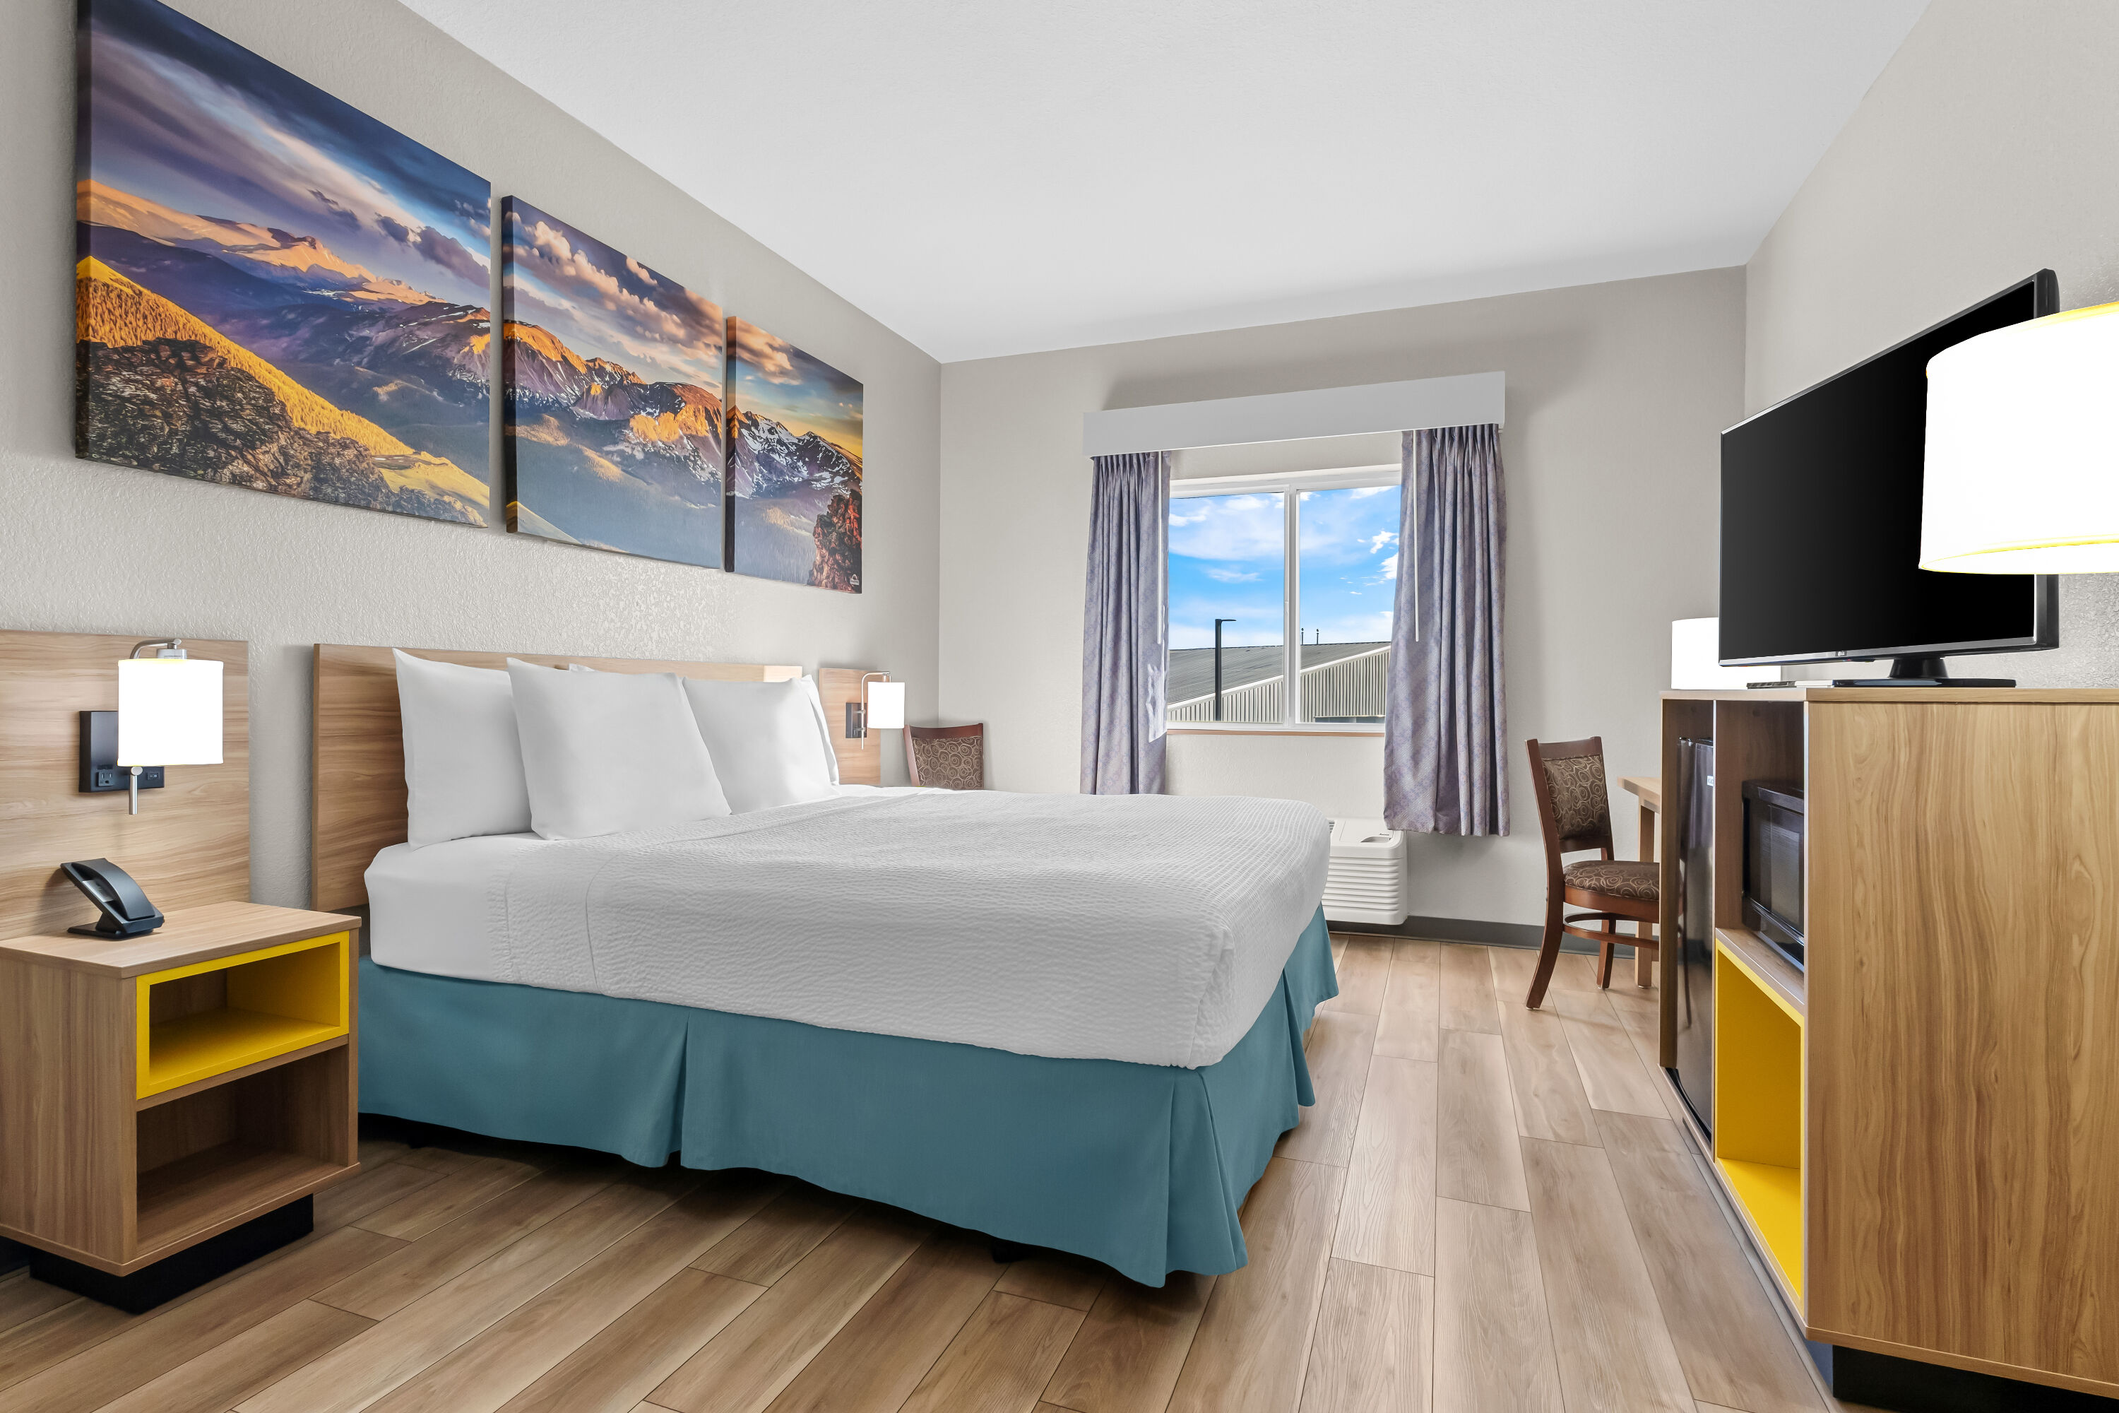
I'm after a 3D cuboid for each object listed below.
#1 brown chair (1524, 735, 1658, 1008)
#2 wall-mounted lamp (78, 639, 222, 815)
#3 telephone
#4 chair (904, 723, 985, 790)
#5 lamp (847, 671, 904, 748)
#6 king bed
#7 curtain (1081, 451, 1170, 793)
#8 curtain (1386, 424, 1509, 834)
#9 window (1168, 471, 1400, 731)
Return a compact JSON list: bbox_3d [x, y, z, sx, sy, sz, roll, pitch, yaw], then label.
[{"bbox_3d":[2.028,0.594,3.256,0.480,0.960,0.570,0,1,-34],"label":"brown chair"},{"bbox_3d":[-1.857,0.042,1.929,0.250,0.360,0.165,1,1,22],"label":"wall-mounted lamp"},{"bbox_3d":[-1.850,0.373,1.842,0.170,0.135,0.092,1,1,22],"label":"telephone"},{"bbox_3d":[-0.393,0.570,4.430,0.470,0.960,0.560,0,1,-41],"label":"chair"},{"bbox_3d":[-0.848,0.023,4.406,0.250,0.350,0.165,1,1,22],"label":"lamp"},{"bbox_3d":[-0.427,0.459,2.857,2.243,1.227,1.912,0,1,19],"label":"king bed"},{"bbox_3d":[0.329,-0.370,4.724,0.420,1.810,0.140,1,1,22],"label":"curtain"},{"bbox_3d":[1.691,-0.357,4.170,0.500,1.810,0.140,1,1,22],"label":"curtain"},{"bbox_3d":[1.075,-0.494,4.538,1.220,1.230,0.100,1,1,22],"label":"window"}]

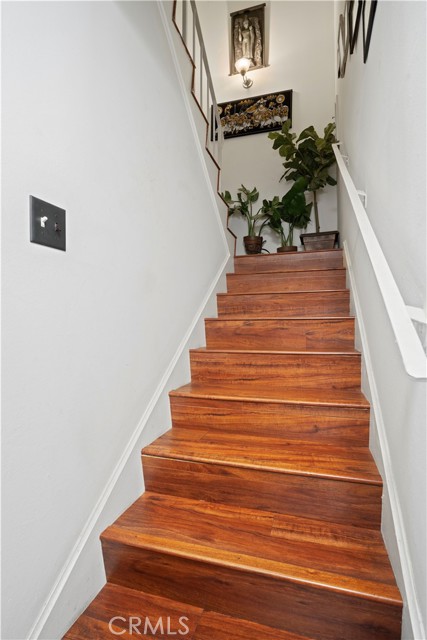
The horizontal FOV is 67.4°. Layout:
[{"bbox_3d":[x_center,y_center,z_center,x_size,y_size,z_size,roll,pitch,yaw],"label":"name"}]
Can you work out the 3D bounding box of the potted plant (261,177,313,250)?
[{"bbox_3d":[0.708,-0.917,3.062,0.458,0.778,0.389,-1,0,18],"label":"potted plant"}]

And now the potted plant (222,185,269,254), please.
[{"bbox_3d":[0.294,-0.868,2.982,0.436,0.694,0.371,-1,0,18],"label":"potted plant"}]

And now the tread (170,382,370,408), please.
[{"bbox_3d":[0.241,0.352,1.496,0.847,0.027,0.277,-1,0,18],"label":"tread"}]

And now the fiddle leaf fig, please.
[{"bbox_3d":[0.829,-1.157,2.966,0.615,1.255,0.522,-1,0,18],"label":"fiddle leaf fig"}]

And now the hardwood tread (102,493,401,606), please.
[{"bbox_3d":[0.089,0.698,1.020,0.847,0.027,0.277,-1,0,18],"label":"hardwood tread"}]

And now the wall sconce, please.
[{"bbox_3d":[0.321,-2.646,3.392,0.158,0.233,0.239,-1,0,18],"label":"wall sconce"}]

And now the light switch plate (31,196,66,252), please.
[{"bbox_3d":[-0.435,-0.249,0.844,0.009,0.116,0.118,-1,0,18],"label":"light switch plate"}]

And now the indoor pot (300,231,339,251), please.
[{"bbox_3d":[0.968,-0.648,2.924,0.318,0.233,0.286,-1,0,18],"label":"indoor pot"}]

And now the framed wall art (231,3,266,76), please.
[{"bbox_3d":[0.384,-3.045,3.480,0.418,0.667,0.027,-1,0,18],"label":"framed wall art"}]

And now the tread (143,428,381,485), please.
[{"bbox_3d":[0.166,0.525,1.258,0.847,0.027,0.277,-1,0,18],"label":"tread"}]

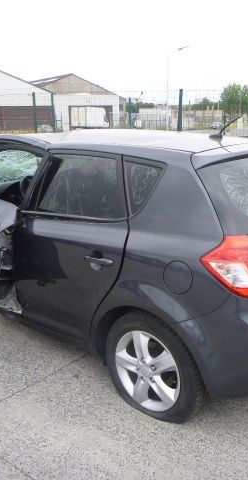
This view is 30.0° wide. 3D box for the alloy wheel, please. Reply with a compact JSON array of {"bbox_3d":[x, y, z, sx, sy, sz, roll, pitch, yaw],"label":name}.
[{"bbox_3d":[0.165,0.680,2.487,0.440,0.440,0.170,13,19,41],"label":"alloy wheel"}]

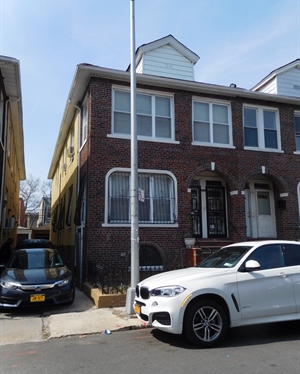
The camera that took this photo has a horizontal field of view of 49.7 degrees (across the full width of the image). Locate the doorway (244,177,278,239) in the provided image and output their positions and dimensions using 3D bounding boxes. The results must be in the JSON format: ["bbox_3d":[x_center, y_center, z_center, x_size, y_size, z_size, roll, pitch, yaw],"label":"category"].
[{"bbox_3d":[4.428,0.808,12.881,1.512,2.387,0.300,3,-9,-18],"label":"doorway"}]

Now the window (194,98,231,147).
[{"bbox_3d":[2.355,-2.411,12.193,1.669,1.823,0.150,3,-9,-18],"label":"window"}]

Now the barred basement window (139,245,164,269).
[{"bbox_3d":[-0.122,2.333,10.788,1.124,0.742,0.150,2,-9,-17],"label":"barred basement window"}]

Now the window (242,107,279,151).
[{"bbox_3d":[4.461,-2.322,12.887,1.720,1.833,0.150,3,-9,-18],"label":"window"}]

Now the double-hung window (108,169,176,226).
[{"bbox_3d":[-0.256,0.352,10.886,2.529,1.926,0.150,3,-9,-18],"label":"double-hung window"}]

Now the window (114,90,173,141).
[{"bbox_3d":[-0.206,-2.541,11.352,2.307,1.813,0.150,3,-9,-18],"label":"window"}]

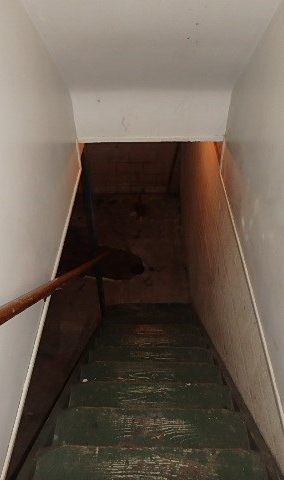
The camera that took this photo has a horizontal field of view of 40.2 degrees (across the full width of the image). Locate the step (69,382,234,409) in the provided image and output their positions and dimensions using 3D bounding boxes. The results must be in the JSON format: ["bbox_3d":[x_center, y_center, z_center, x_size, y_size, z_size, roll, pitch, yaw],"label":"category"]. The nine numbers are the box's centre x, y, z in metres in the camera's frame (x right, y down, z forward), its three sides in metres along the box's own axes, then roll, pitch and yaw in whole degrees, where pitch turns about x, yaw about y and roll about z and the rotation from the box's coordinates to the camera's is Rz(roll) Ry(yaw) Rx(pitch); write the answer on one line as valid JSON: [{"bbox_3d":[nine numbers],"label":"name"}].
[{"bbox_3d":[0.047,0.890,2.046,0.850,0.065,0.250,0,42,1],"label":"step"}]

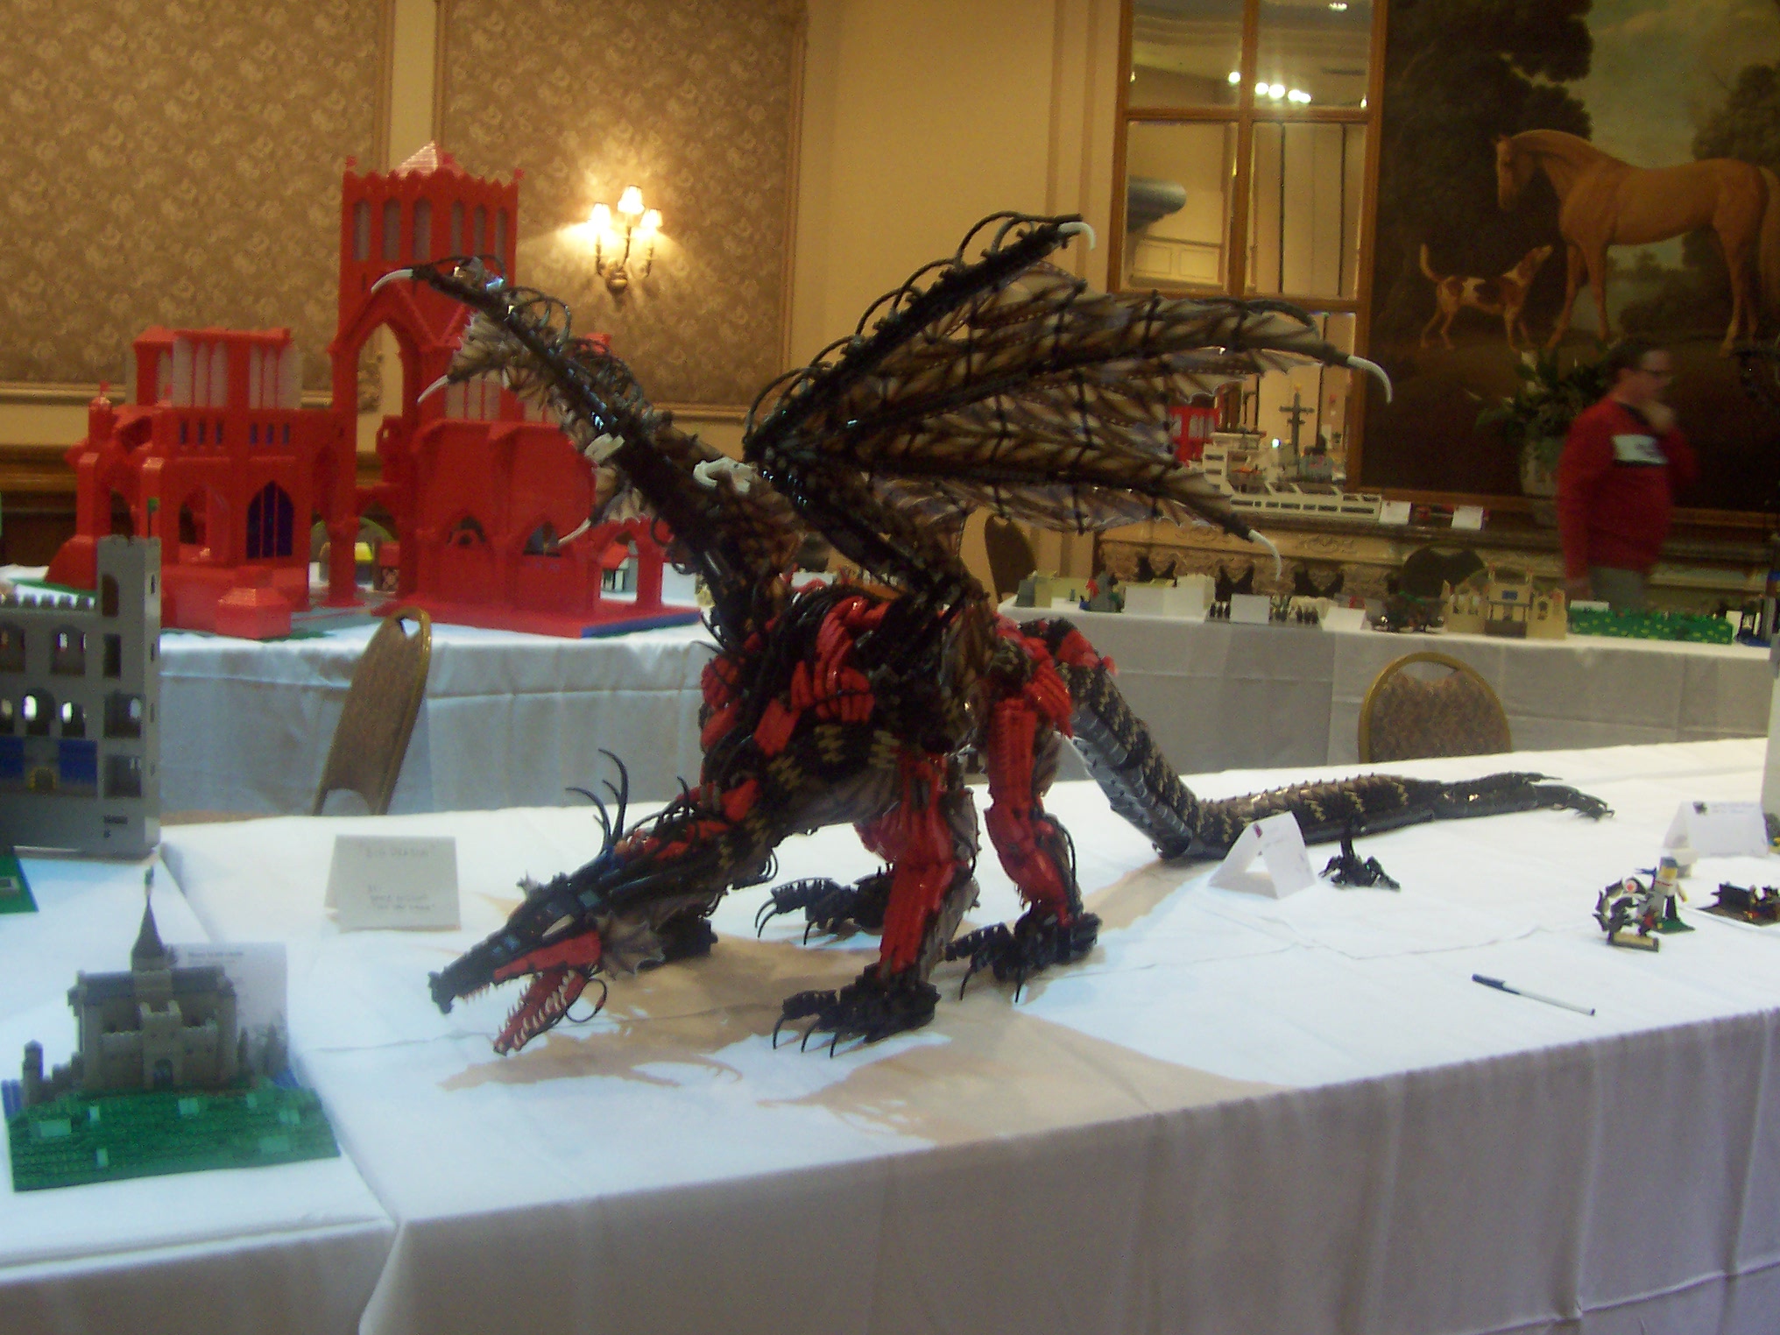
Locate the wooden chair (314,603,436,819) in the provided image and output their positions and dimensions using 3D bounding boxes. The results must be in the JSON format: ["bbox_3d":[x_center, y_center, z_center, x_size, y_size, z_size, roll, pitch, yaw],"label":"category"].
[{"bbox_3d":[-1.393,0.309,4.500,0.550,0.900,0.430,-3,8,-38],"label":"wooden chair"}]

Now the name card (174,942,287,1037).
[{"bbox_3d":[-0.617,0.300,1.736,0.134,0.100,0.110,1,7,-12],"label":"name card"}]

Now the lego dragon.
[{"bbox_3d":[0.307,-0.087,2.502,1.340,0.780,2.240,8,8,40],"label":"lego dragon"}]

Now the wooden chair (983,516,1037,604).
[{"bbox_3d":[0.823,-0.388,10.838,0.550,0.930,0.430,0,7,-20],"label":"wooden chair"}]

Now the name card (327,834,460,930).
[{"bbox_3d":[-0.587,0.248,2.243,0.134,0.099,0.115,1,7,-13],"label":"name card"}]

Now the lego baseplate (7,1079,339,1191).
[{"bbox_3d":[-0.588,0.356,1.544,0.246,0.030,0.235,-1,7,-27],"label":"lego baseplate"}]

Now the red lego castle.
[{"bbox_3d":[-1.745,-0.910,5.992,2.050,1.500,1.400,6,7,30],"label":"red lego castle"}]

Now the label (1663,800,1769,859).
[{"bbox_3d":[1.286,0.249,2.951,0.147,0.083,0.075,1,7,-12],"label":"label"}]

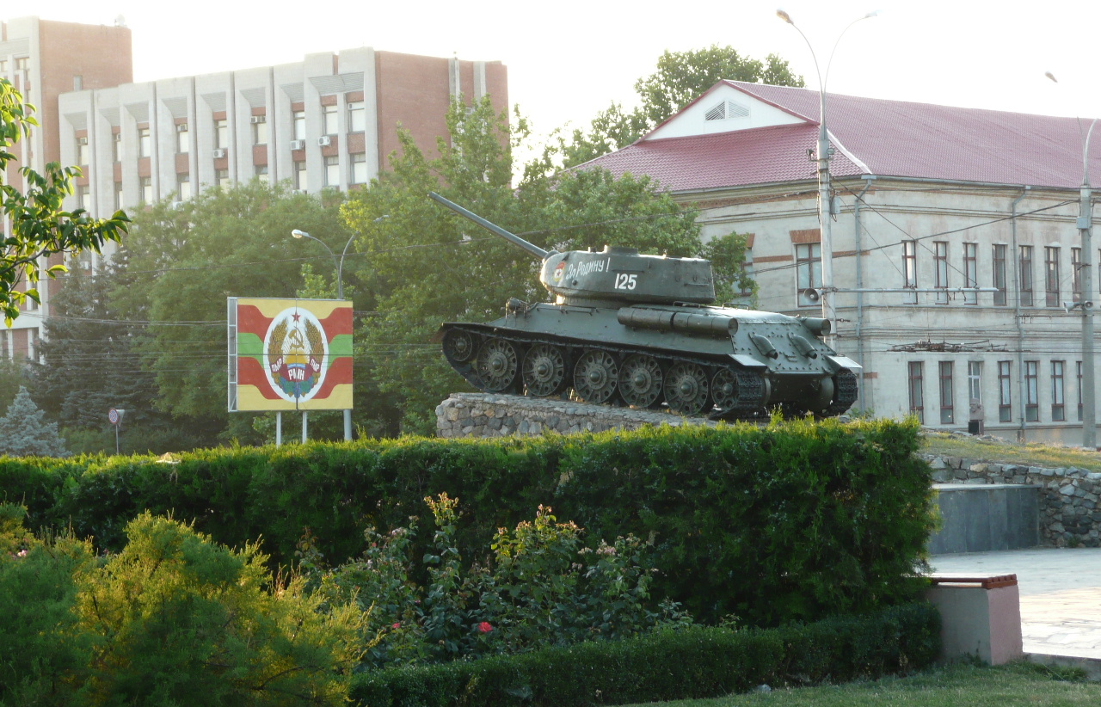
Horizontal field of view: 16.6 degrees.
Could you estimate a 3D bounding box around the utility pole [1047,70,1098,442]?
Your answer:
[{"bbox_3d":[19.451,-2.956,137.171,2.950,14.450,0.600,-2,-1,0],"label":"utility pole"}]

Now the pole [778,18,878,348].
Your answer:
[{"bbox_3d":[8.610,-3.180,115.171,3.100,14.491,0.600,-2,-1,0],"label":"pole"}]

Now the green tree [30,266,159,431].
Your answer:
[{"bbox_3d":[-19.008,1.125,158.112,5.200,9.520,5.200,-2,-1,0],"label":"green tree"}]

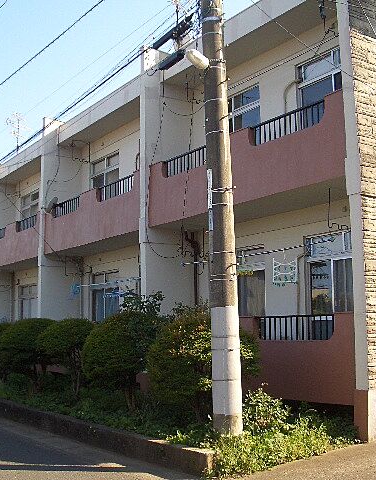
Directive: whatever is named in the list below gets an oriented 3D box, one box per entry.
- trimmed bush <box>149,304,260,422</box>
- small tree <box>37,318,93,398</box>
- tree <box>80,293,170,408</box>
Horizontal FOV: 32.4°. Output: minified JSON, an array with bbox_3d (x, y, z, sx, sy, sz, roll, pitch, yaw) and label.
[{"bbox_3d":[0.199,1.613,8.184,1.400,1.560,1.400,0,-8,0],"label":"trimmed bush"},{"bbox_3d":[-2.100,2.111,11.551,1.200,1.410,1.200,5,-9,-34],"label":"small tree"},{"bbox_3d":[-0.920,1.725,9.839,1.320,1.760,1.320,0,-8,0],"label":"tree"}]

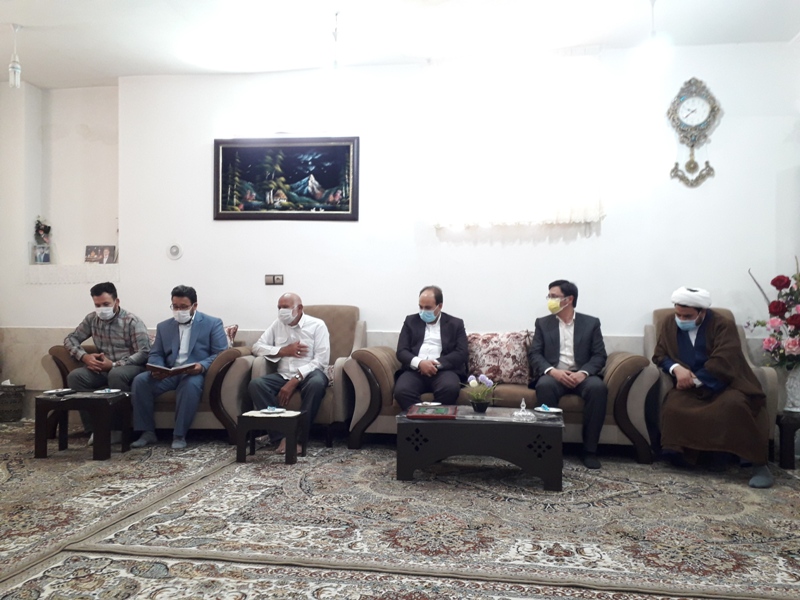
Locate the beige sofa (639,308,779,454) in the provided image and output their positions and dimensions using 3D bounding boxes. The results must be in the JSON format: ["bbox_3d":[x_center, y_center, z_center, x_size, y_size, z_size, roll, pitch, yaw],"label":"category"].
[{"bbox_3d":[2.216,0.580,4.596,0.778,1.034,0.857,0,0,9],"label":"beige sofa"}]

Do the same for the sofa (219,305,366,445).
[{"bbox_3d":[-0.702,0.555,4.961,0.798,1.034,0.877,0,0,9],"label":"sofa"}]

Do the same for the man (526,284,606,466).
[{"bbox_3d":[1.205,0.478,4.514,0.540,1.247,0.800,0,0,12],"label":"man"}]

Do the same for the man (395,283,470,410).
[{"bbox_3d":[0.231,0.483,4.547,0.522,1.192,0.768,0,0,9],"label":"man"}]

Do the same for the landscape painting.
[{"bbox_3d":[-1.018,-1.071,5.567,1.349,0.739,0.039,0,0,9],"label":"landscape painting"}]

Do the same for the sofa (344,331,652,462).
[{"bbox_3d":[0.719,0.680,4.749,2.167,0.808,0.906,0,0,9],"label":"sofa"}]

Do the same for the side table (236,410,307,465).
[{"bbox_3d":[-0.867,0.935,4.280,0.411,0.304,0.260,0,0,7],"label":"side table"}]

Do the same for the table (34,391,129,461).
[{"bbox_3d":[-2.138,0.852,4.276,0.502,0.409,0.335,0,0,5],"label":"table"}]

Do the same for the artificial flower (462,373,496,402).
[{"bbox_3d":[0.501,0.551,3.933,0.214,0.189,0.170,0,0,11],"label":"artificial flower"}]

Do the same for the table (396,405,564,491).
[{"bbox_3d":[0.503,0.902,3.907,0.969,0.386,0.470,0,0,11],"label":"table"}]

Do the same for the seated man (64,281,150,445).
[{"bbox_3d":[-2.305,0.457,4.942,0.571,1.202,0.768,1,0,-6],"label":"seated man"}]

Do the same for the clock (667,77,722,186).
[{"bbox_3d":[2.239,-1.278,4.760,0.370,0.805,0.070,0,0,9],"label":"clock"}]

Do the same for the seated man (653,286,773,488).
[{"bbox_3d":[2.066,0.510,4.193,0.660,1.192,0.950,0,0,18],"label":"seated man"}]

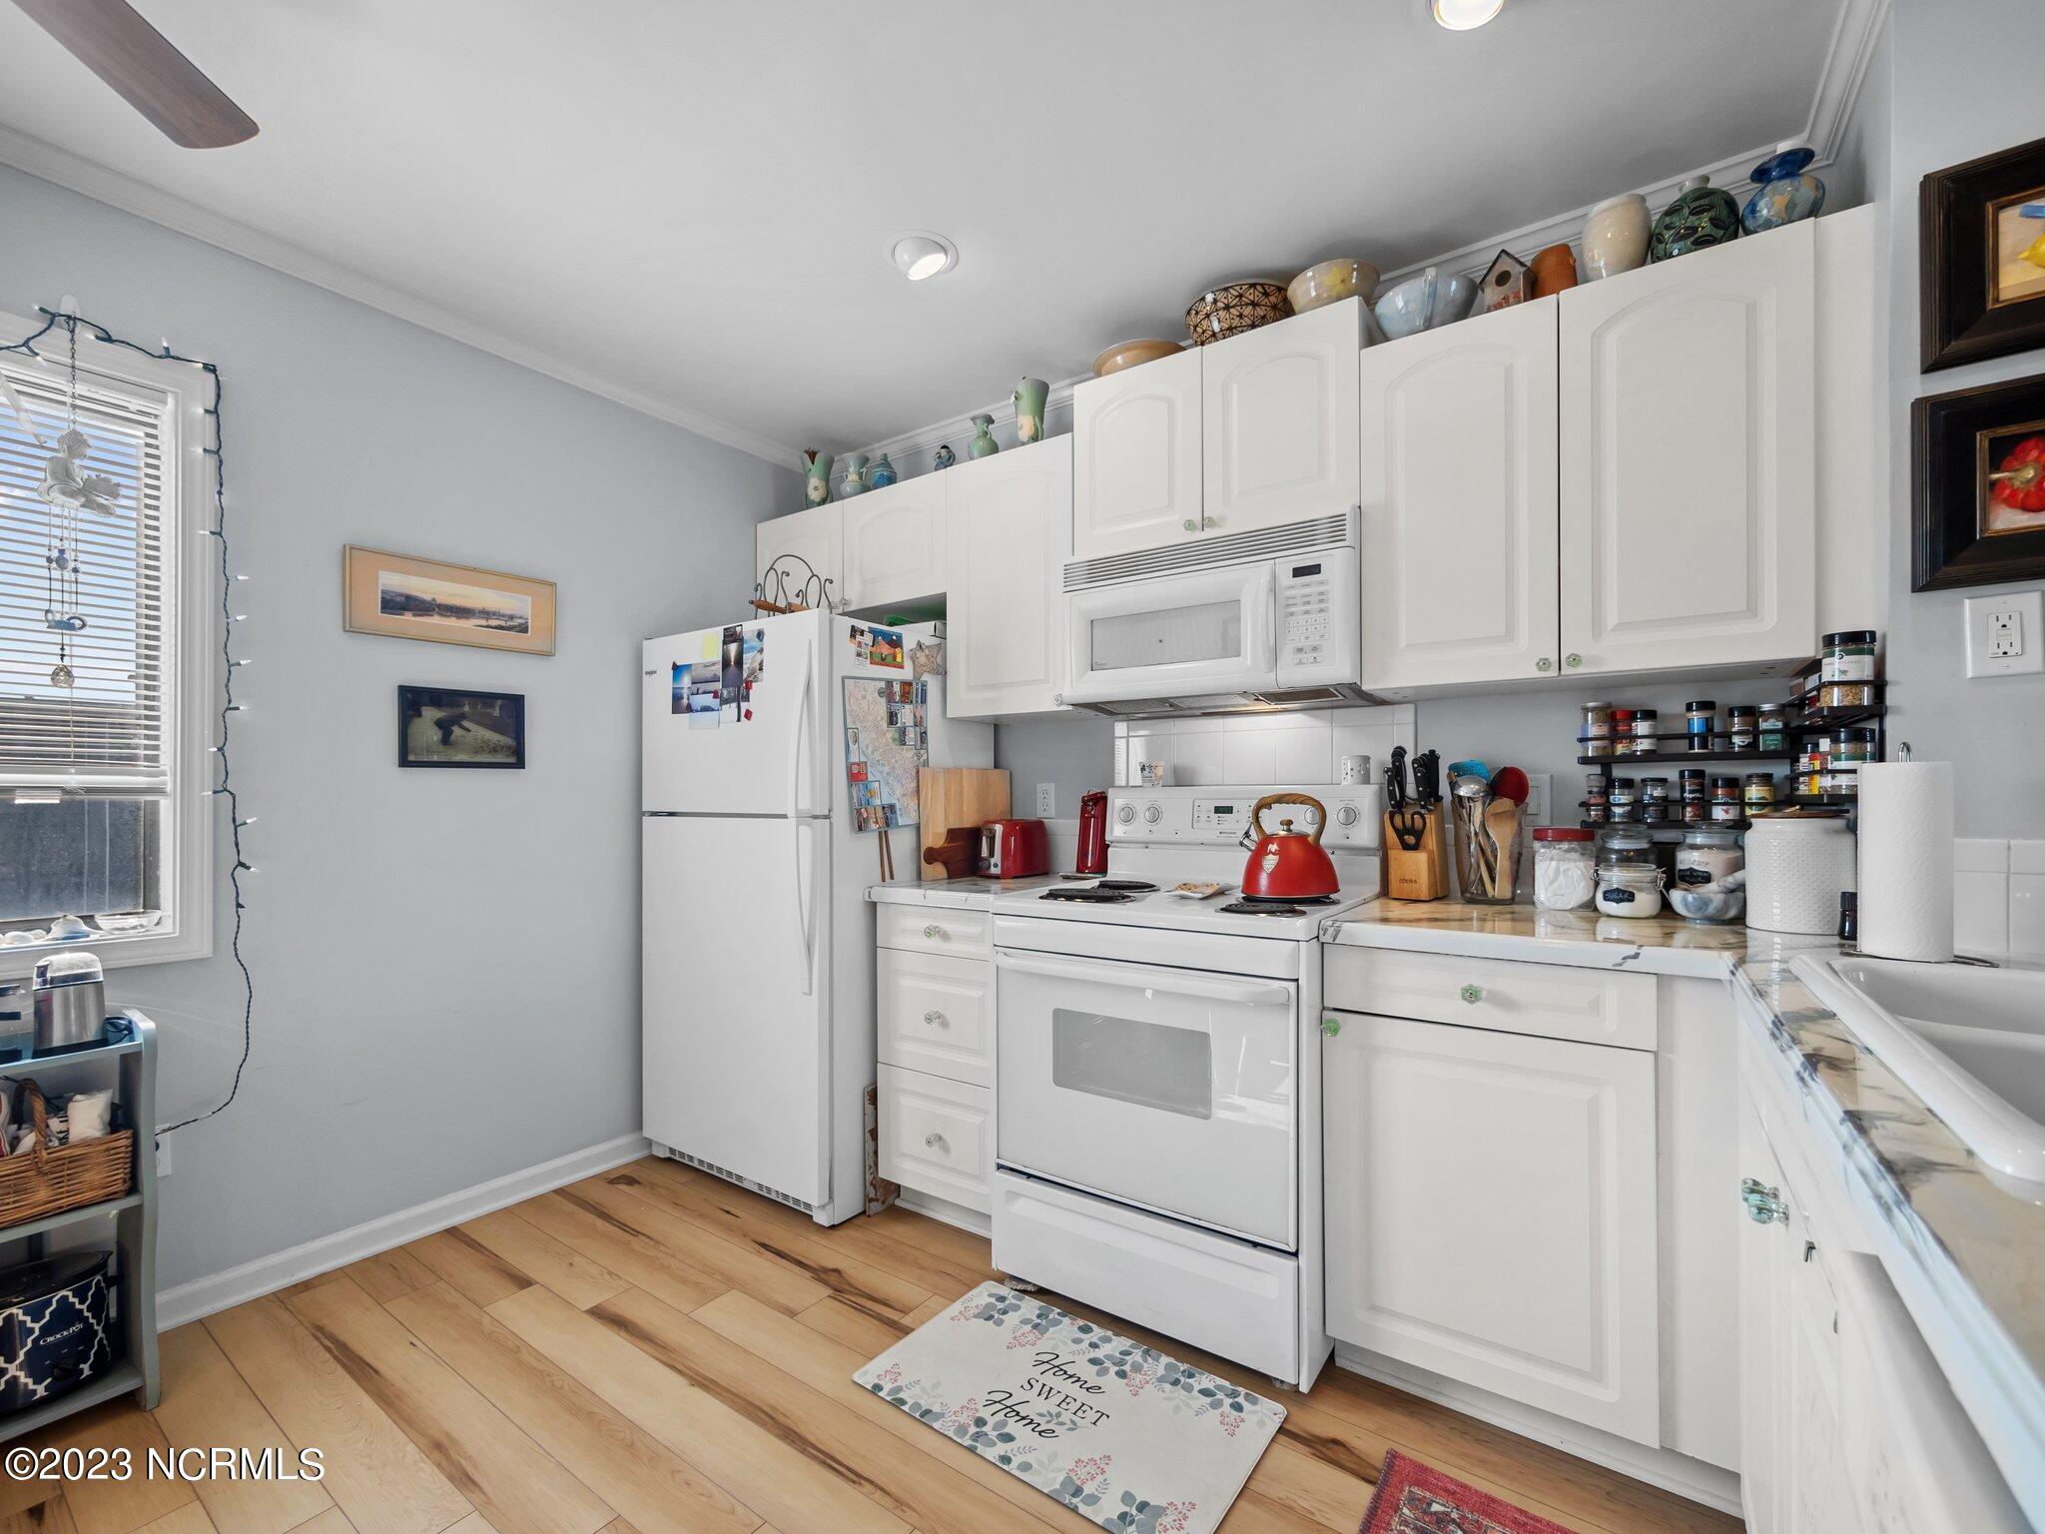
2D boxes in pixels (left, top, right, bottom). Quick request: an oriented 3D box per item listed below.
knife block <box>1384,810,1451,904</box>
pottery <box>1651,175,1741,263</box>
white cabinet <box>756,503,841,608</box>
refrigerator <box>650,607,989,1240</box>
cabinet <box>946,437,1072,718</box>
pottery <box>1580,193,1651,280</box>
[{"bbox_3d":[0.943,0.197,1.974,0.112,0.226,0.135,-1,-2,34],"label":"knife block"},{"bbox_3d":[1.370,-1.093,1.681,0.146,0.222,0.146,-1,-2,34],"label":"pottery"},{"bbox_3d":[-0.719,-0.724,3.130,0.456,0.392,0.329,-1,-2,34],"label":"white cabinet"},{"bbox_3d":[-0.658,0.422,2.744,0.812,1.665,0.815,-1,-2,34],"label":"refrigerator"},{"bbox_3d":[0.048,-0.538,2.565,0.455,0.772,0.327,-1,-2,34],"label":"cabinet"},{"bbox_3d":[1.217,-1.053,1.699,0.120,0.197,0.120,-1,-2,34],"label":"pottery"}]

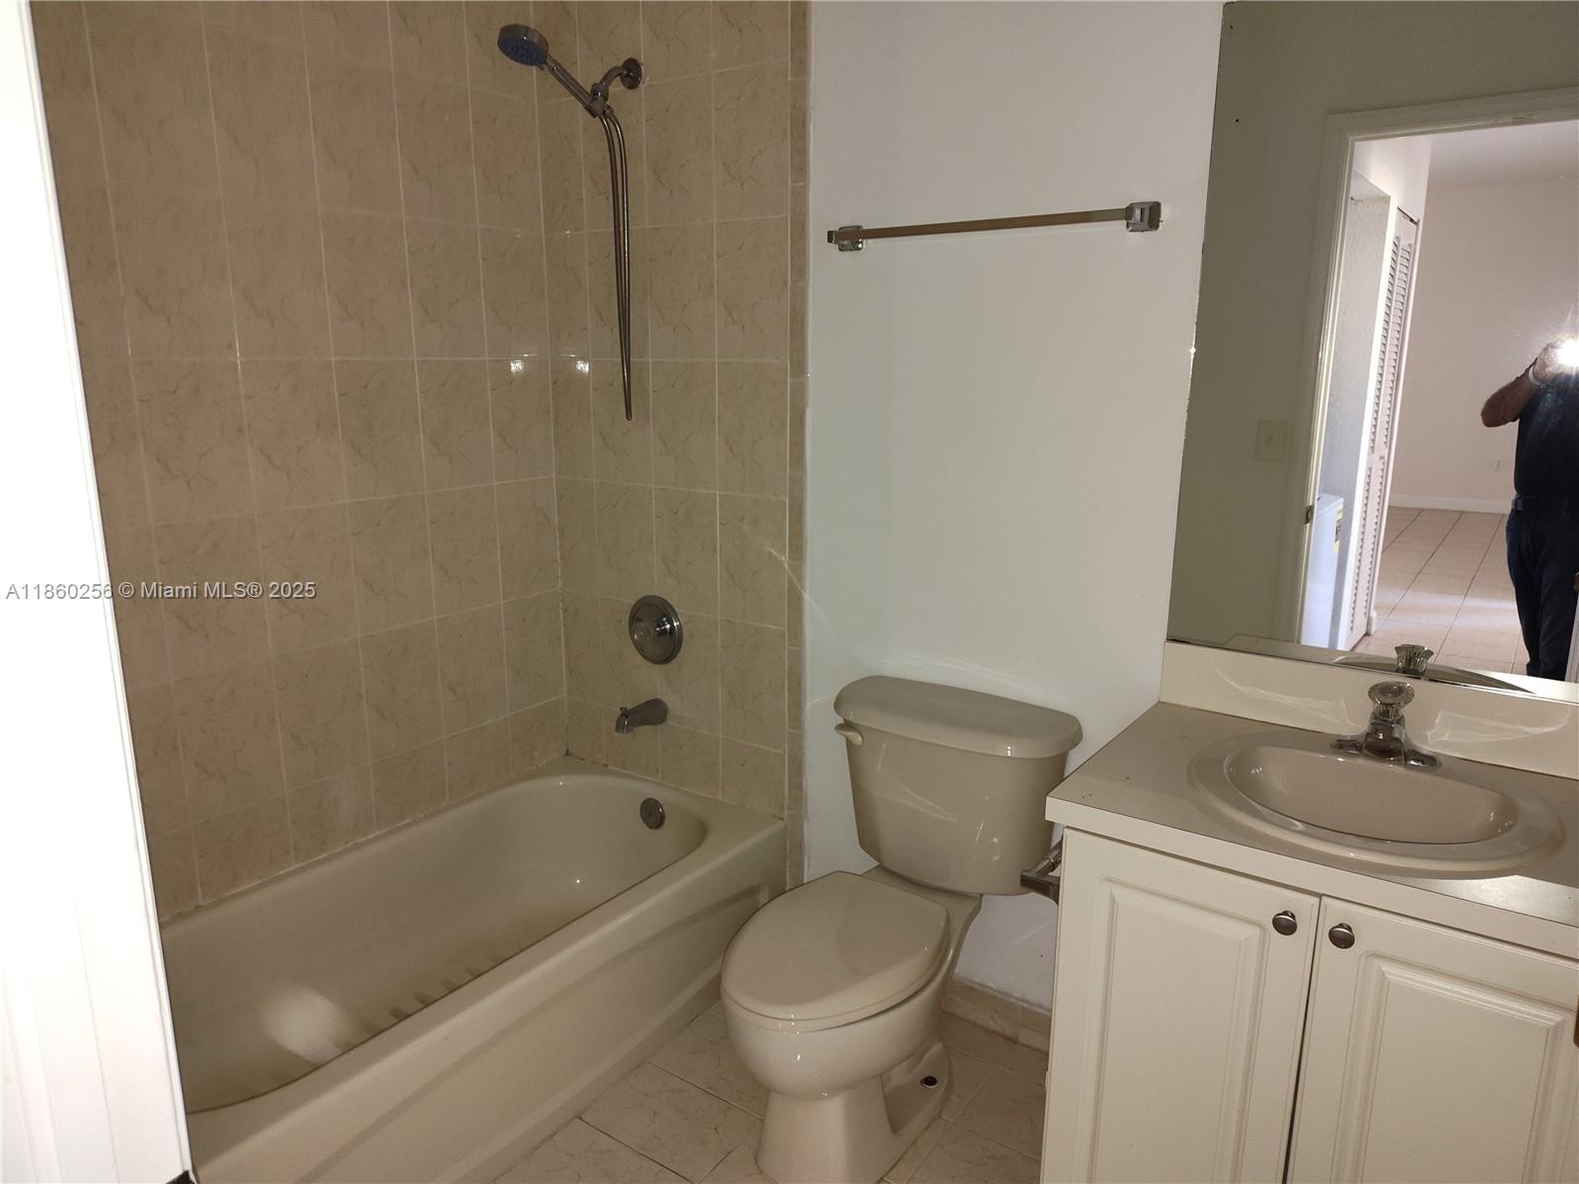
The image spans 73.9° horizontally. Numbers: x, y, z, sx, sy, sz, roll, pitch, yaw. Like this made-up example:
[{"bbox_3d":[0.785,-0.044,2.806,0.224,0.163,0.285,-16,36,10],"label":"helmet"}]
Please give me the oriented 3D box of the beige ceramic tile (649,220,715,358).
[{"bbox_3d":[-0.248,-0.697,2.445,0.201,0.304,0.010,9,15,34],"label":"beige ceramic tile"}]

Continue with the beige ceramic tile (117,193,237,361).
[{"bbox_3d":[-1.145,-0.588,1.958,0.010,0.302,0.200,9,15,34],"label":"beige ceramic tile"}]

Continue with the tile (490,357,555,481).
[{"bbox_3d":[-0.684,-0.438,2.677,0.010,0.303,0.202,9,16,34],"label":"tile"}]

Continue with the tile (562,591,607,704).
[{"bbox_3d":[-0.562,0.149,2.856,0.144,0.303,0.010,9,16,34],"label":"tile"}]

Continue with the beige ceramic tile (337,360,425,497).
[{"bbox_3d":[-0.917,-0.366,2.356,0.010,0.302,0.200,9,16,34],"label":"beige ceramic tile"}]

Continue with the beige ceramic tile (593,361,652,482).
[{"bbox_3d":[-0.415,-0.423,2.618,0.200,0.302,0.010,9,15,34],"label":"beige ceramic tile"}]

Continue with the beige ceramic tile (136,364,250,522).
[{"bbox_3d":[-1.142,-0.290,2.018,0.010,0.301,0.200,9,15,34],"label":"beige ceramic tile"}]

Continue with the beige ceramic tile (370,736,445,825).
[{"bbox_3d":[-0.920,0.460,2.544,0.010,0.164,0.200,9,16,34],"label":"beige ceramic tile"}]

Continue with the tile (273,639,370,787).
[{"bbox_3d":[-1.036,0.266,2.329,0.010,0.302,0.200,9,16,34],"label":"tile"}]

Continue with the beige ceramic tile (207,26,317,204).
[{"bbox_3d":[-1.032,-0.926,2.059,0.010,0.304,0.201,9,15,34],"label":"beige ceramic tile"}]

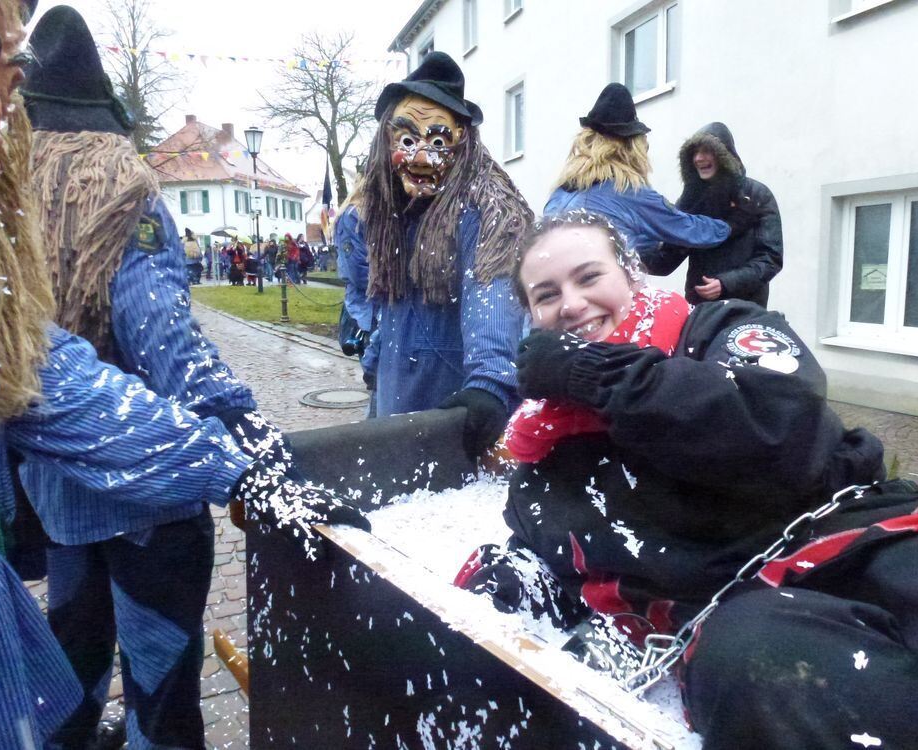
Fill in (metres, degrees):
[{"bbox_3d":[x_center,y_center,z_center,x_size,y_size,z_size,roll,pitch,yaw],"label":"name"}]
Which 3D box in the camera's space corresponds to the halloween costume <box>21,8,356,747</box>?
[{"bbox_3d":[-0.728,0.123,1.769,0.580,1.911,0.580,1,9,14],"label":"halloween costume"}]

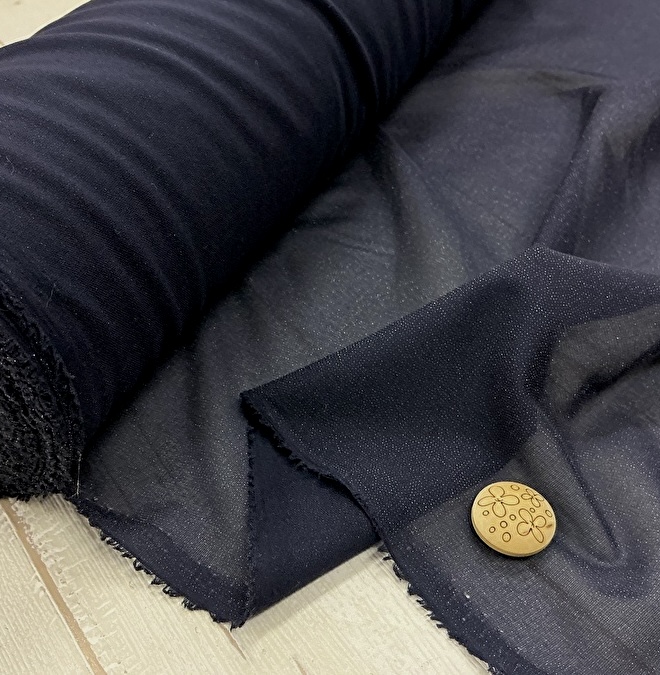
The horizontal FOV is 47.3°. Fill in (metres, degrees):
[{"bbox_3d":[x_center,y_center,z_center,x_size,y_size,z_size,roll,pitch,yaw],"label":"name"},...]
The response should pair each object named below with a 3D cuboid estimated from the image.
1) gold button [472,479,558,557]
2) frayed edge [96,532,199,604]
[{"bbox_3d":[0.065,0.065,0.268,0.029,0.004,0.029,0,46,0],"label":"gold button"},{"bbox_3d":[-0.062,0.078,0.254,0.044,0.003,0.005,27,52,22],"label":"frayed edge"}]

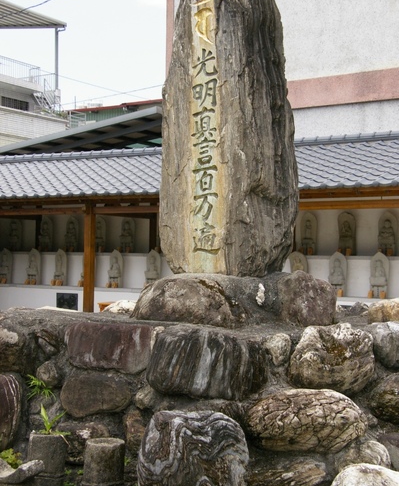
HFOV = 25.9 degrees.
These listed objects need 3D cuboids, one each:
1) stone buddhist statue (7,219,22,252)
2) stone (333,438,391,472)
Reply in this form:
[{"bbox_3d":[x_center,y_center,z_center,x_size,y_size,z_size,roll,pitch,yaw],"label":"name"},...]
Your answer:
[{"bbox_3d":[-3.458,-0.140,16.187,0.250,0.610,0.160,0,0,30],"label":"stone buddhist statue"},{"bbox_3d":[0.922,1.219,4.900,0.320,0.230,0.250,0,0,0],"label":"stone"}]

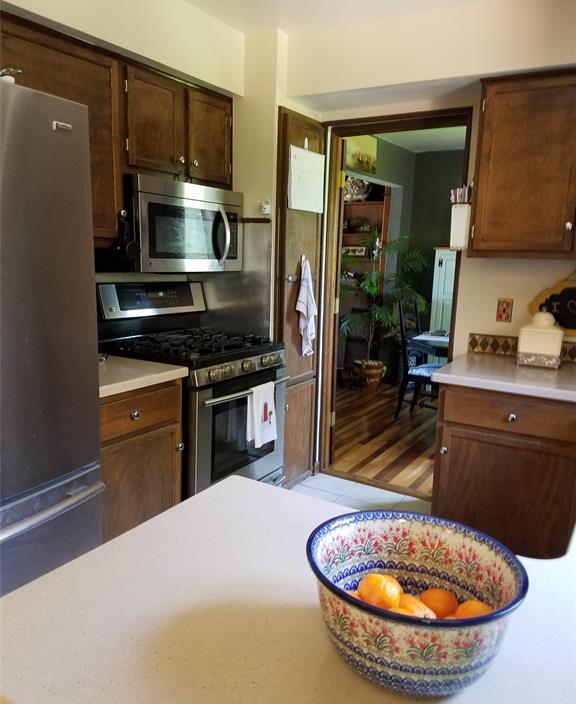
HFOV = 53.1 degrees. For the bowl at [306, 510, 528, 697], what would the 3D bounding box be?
[{"bbox_3d":[0.164,0.331,0.761,0.274,0.129,0.274,2,10,0],"label":"bowl"}]

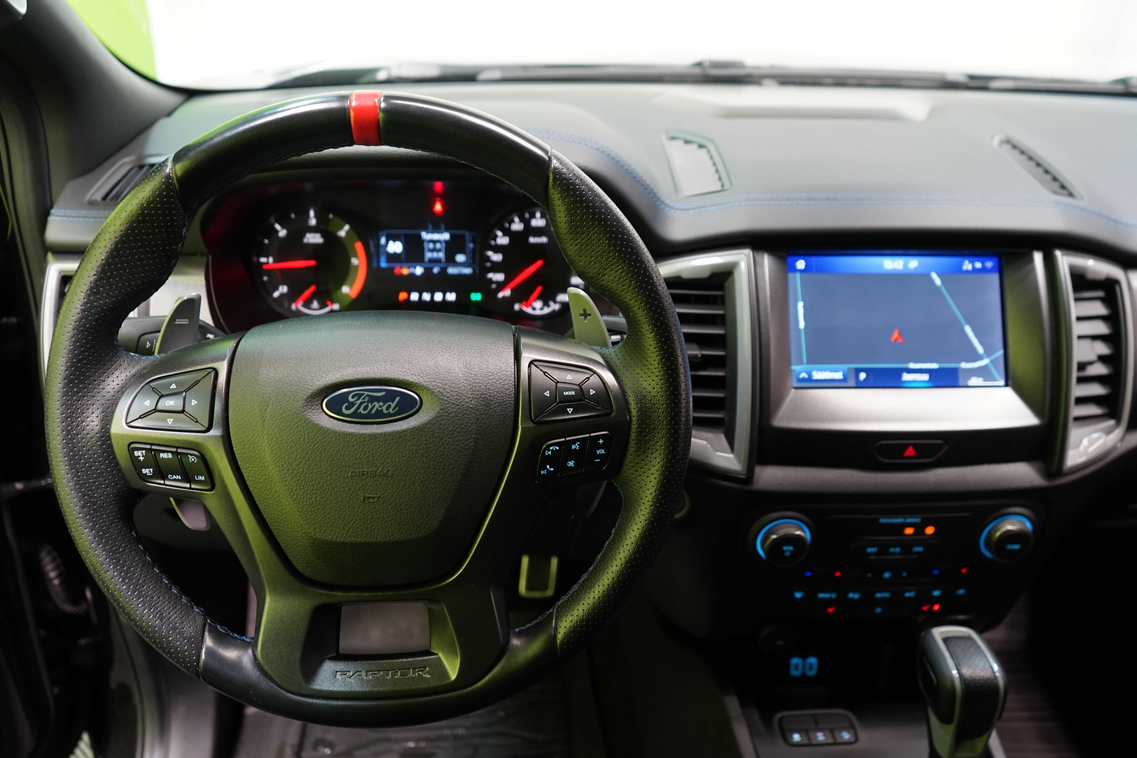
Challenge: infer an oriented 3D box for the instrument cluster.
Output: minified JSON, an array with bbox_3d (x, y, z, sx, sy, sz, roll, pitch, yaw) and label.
[{"bbox_3d":[-0.131,-0.107,0.775,0.335,0.138,0.085,-1,11,-3],"label":"instrument cluster"}]

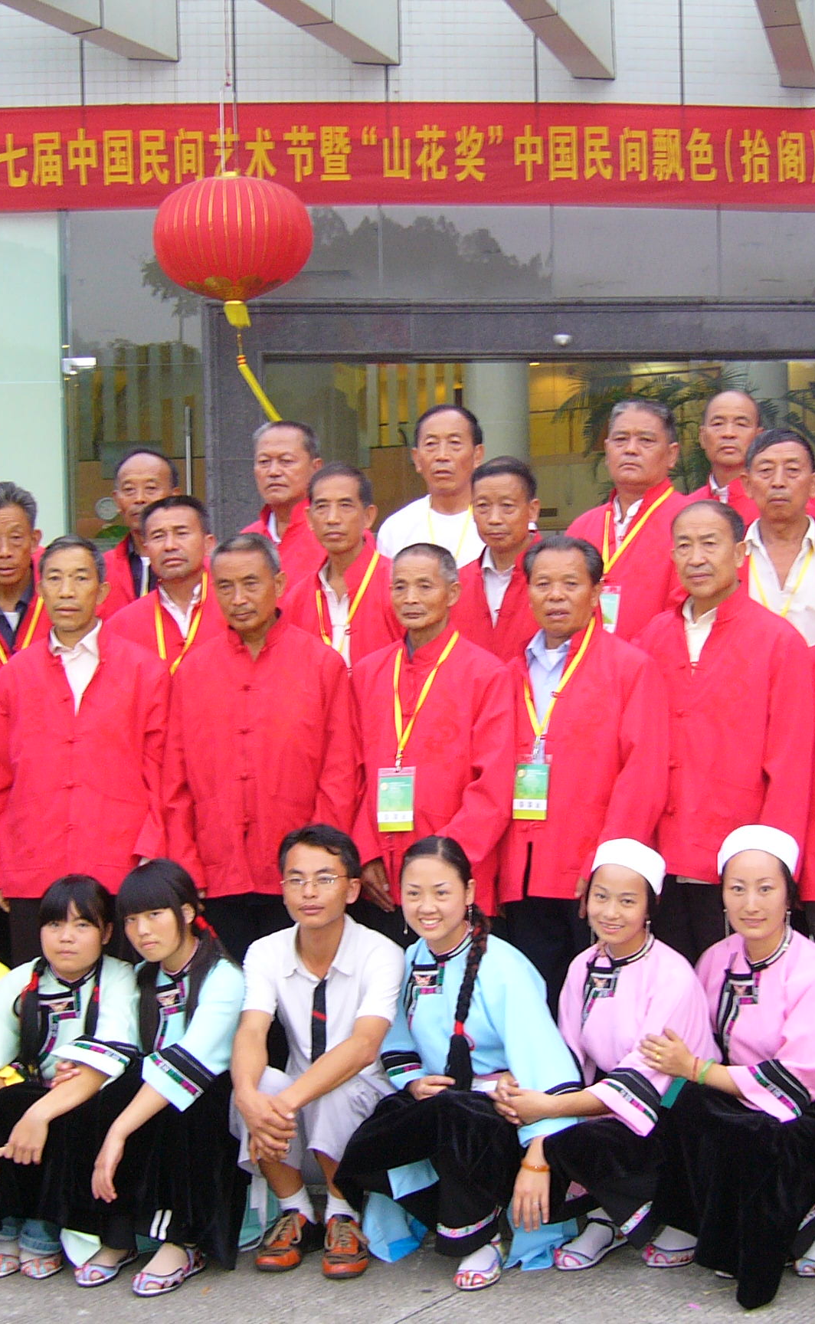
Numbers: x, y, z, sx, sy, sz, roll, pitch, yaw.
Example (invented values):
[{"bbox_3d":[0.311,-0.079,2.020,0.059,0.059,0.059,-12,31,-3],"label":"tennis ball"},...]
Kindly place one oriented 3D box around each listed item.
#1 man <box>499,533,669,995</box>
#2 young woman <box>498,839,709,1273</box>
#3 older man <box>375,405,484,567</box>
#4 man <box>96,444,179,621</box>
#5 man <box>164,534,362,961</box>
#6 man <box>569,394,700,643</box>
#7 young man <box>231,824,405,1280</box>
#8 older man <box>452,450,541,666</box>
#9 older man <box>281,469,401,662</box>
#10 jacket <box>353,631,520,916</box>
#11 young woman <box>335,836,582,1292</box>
[{"bbox_3d":[0.442,0.490,4.950,0.470,1.630,0.310,-1,1,24],"label":"man"},{"bbox_3d":[0.484,0.890,4.623,0.470,0.936,0.600,-1,0,24],"label":"young woman"},{"bbox_3d":[0.127,0.134,5.355,0.490,1.680,0.280,-1,0,4],"label":"older man"},{"bbox_3d":[-0.746,0.194,5.680,0.450,1.640,0.300,-1,1,4],"label":"man"},{"bbox_3d":[-0.360,0.471,5.021,0.510,1.603,0.310,-1,0,10],"label":"man"},{"bbox_3d":[0.649,0.095,5.480,0.480,1.670,0.320,-1,1,25],"label":"man"},{"bbox_3d":[-0.211,0.903,4.660,0.450,1.033,0.590,-1,1,8],"label":"young man"},{"bbox_3d":[0.259,0.291,5.105,0.480,1.660,0.280,-1,0,10],"label":"older man"},{"bbox_3d":[-0.172,0.256,5.476,0.490,1.630,0.300,-1,0,7],"label":"older man"},{"bbox_3d":[0.072,0.268,4.852,0.430,0.720,0.270,-1,0,18],"label":"jacket"},{"bbox_3d":[0.133,0.898,4.463,0.500,0.980,0.630,-1,0,18],"label":"young woman"}]

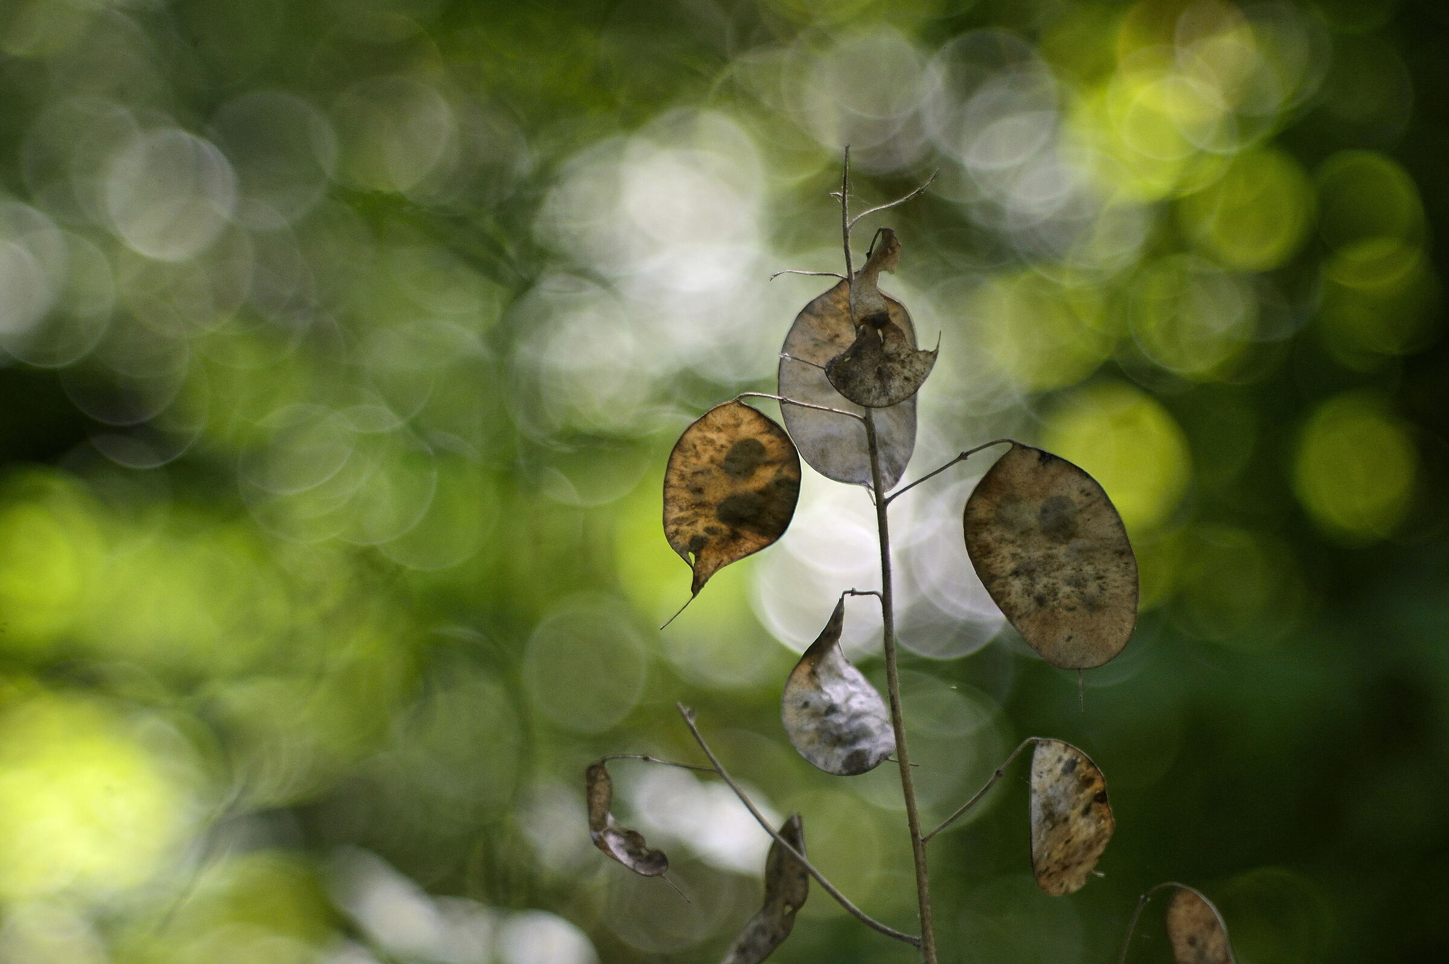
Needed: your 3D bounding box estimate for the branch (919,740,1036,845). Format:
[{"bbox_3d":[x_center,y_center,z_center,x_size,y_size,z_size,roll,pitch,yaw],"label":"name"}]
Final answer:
[{"bbox_3d":[0.049,0.059,1.400,0.030,0.003,0.003,-41,0,0],"label":"branch"}]

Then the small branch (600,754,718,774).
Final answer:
[{"bbox_3d":[-0.013,0.054,1.400,0.023,0.003,0.003,5,0,0],"label":"small branch"}]

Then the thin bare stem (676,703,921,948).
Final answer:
[{"bbox_3d":[0.013,0.068,1.400,0.007,0.067,0.006,-45,0,0],"label":"thin bare stem"}]

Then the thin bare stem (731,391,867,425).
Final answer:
[{"bbox_3d":[0.015,-0.014,1.400,0.025,0.003,0.003,11,0,0],"label":"thin bare stem"}]

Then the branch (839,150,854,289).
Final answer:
[{"bbox_3d":[0.024,-0.050,1.400,0.002,0.029,0.002,-2,0,0],"label":"branch"}]

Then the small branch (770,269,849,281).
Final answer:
[{"bbox_3d":[0.016,-0.040,1.400,0.015,0.002,0.002,0,0,0],"label":"small branch"}]

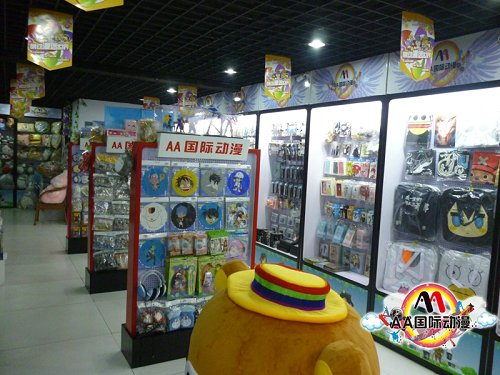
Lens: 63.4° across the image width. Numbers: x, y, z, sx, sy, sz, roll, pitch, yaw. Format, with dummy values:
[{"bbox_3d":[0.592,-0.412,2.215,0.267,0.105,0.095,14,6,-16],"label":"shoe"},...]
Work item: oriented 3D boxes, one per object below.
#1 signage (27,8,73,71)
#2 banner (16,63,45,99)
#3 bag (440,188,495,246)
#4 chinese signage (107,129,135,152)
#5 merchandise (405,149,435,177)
[{"bbox_3d":[-1.376,-1.006,2.803,0.290,0.410,0.020,1,5,-24],"label":"signage"},{"bbox_3d":[-2.582,-1.214,4.783,0.290,0.410,0.020,-1,5,-37],"label":"banner"},{"bbox_3d":[1.545,0.204,2.891,0.080,0.381,0.393,0,5,-32],"label":"bag"},{"bbox_3d":[-1.153,-0.430,4.300,0.686,0.159,0.025,0,5,-28],"label":"chinese signage"},{"bbox_3d":[1.368,-0.183,3.253,0.030,0.228,0.276,0,5,-32],"label":"merchandise"}]

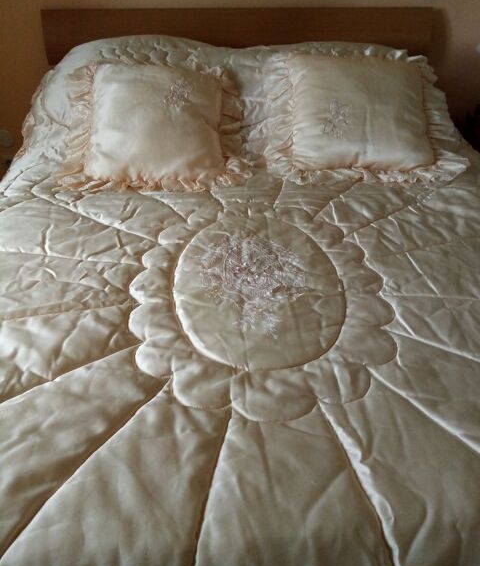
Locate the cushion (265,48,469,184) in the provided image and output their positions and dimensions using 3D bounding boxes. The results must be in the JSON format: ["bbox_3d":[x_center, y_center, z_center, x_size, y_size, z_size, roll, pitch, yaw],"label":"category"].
[{"bbox_3d":[0.368,-0.516,1.458,0.565,0.140,0.470,1,72,-1],"label":"cushion"}]

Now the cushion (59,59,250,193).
[{"bbox_3d":[-0.247,-0.483,1.442,0.540,0.140,0.460,0,72,-3],"label":"cushion"}]

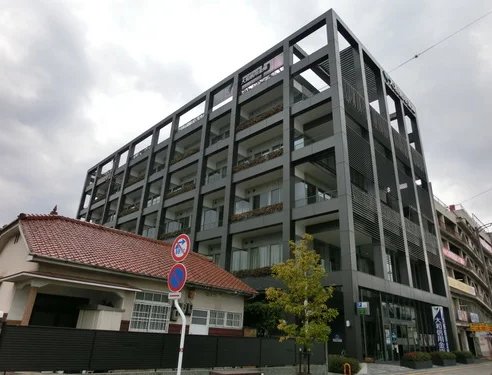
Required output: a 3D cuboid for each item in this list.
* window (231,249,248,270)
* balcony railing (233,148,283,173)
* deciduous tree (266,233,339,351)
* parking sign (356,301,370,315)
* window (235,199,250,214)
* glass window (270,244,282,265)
[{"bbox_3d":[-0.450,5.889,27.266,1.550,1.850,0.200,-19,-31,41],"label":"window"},{"bbox_3d":[0.926,-1.978,27.167,5.400,0.750,0.350,-19,-31,41],"label":"balcony railing"},{"bbox_3d":[2.098,3.975,12.970,2.650,4.718,2.600,2,-23,1],"label":"deciduous tree"},{"bbox_3d":[6.178,6.360,18.242,0.600,0.660,0.180,-19,-31,41],"label":"parking sign"},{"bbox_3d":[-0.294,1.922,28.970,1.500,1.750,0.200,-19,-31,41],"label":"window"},{"bbox_3d":[2.189,4.958,24.693,1.050,1.800,0.120,-19,-31,41],"label":"glass window"}]

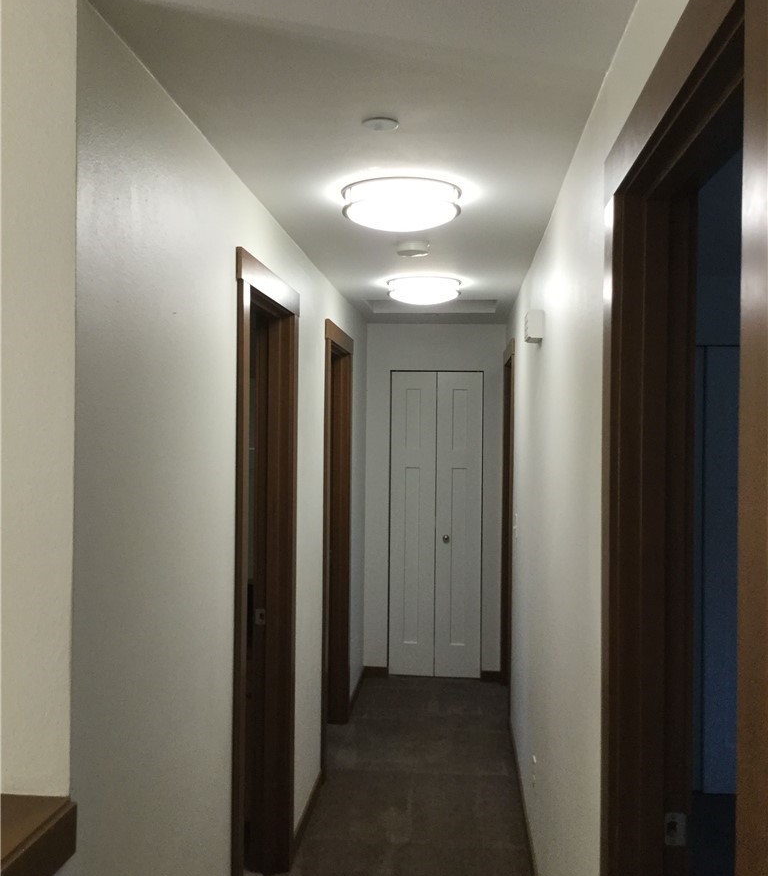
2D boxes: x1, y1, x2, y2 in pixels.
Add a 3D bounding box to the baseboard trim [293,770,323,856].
[{"bbox_3d":[-0.318,1.568,3.865,0.015,0.081,0.800,0,0,5],"label":"baseboard trim"}]

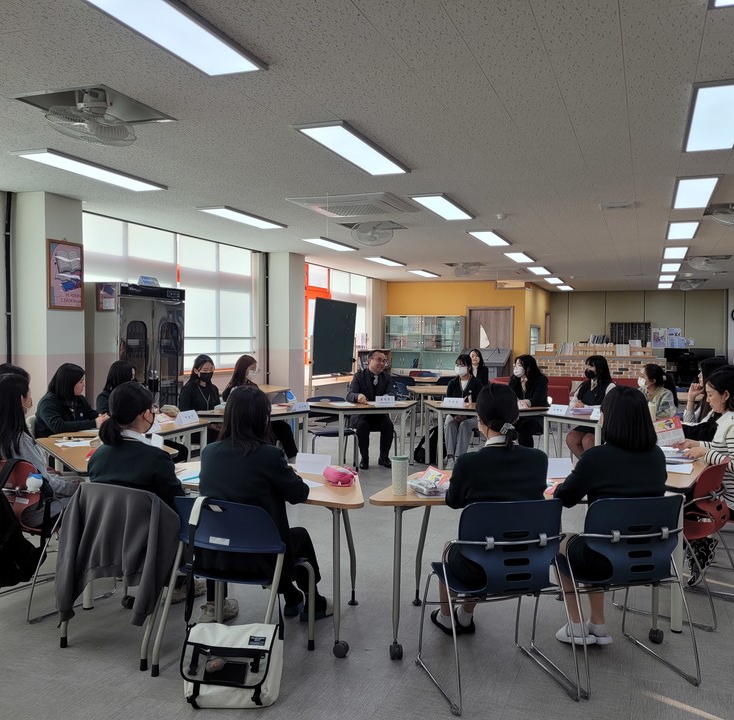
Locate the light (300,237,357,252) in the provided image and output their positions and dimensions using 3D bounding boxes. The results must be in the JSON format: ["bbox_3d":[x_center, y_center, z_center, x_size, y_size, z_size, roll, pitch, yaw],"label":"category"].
[{"bbox_3d":[-0.470,-1.513,9.416,0.320,0.060,1.280,1,2,21],"label":"light"}]

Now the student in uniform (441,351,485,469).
[{"bbox_3d":[1.091,0.579,8.439,0.460,1.280,0.760,1,2,14],"label":"student in uniform"}]

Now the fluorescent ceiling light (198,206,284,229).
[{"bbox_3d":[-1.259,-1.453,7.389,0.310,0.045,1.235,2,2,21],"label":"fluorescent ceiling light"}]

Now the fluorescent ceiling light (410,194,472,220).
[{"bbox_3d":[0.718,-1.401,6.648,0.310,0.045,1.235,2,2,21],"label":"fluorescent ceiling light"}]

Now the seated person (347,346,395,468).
[{"bbox_3d":[0.040,0.528,8.302,0.540,1.320,0.750,0,2,-19],"label":"seated person"}]

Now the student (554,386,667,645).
[{"bbox_3d":[1.050,0.722,3.272,0.490,1.200,0.630,0,2,-14],"label":"student"}]

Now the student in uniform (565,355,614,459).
[{"bbox_3d":[2.412,0.591,7.754,0.450,1.260,0.700,2,2,41],"label":"student in uniform"}]

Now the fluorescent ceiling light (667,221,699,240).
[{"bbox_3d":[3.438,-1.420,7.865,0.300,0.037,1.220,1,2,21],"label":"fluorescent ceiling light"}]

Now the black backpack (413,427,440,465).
[{"bbox_3d":[0.737,0.967,8.499,0.240,0.440,0.310,2,2,45],"label":"black backpack"}]

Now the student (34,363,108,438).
[{"bbox_3d":[-2.160,0.636,5.341,0.700,1.240,0.500,1,2,18],"label":"student"}]

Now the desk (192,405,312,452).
[{"bbox_3d":[-1.101,0.869,7.371,0.640,0.700,1.450,1,2,42],"label":"desk"}]

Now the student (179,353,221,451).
[{"bbox_3d":[-1.643,0.582,7.396,0.470,1.270,0.740,-1,2,-41],"label":"student"}]

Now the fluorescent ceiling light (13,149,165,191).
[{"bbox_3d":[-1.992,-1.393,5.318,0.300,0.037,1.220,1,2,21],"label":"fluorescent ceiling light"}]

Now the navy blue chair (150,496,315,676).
[{"bbox_3d":[-0.561,0.917,3.108,0.480,0.790,0.520,1,2,19],"label":"navy blue chair"}]

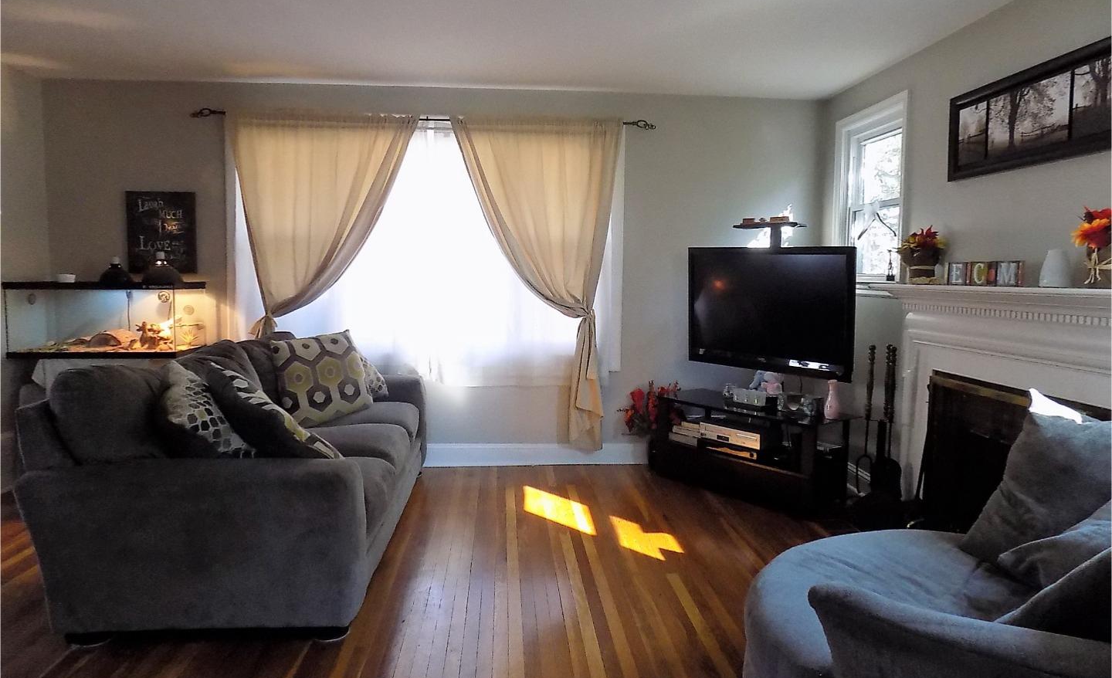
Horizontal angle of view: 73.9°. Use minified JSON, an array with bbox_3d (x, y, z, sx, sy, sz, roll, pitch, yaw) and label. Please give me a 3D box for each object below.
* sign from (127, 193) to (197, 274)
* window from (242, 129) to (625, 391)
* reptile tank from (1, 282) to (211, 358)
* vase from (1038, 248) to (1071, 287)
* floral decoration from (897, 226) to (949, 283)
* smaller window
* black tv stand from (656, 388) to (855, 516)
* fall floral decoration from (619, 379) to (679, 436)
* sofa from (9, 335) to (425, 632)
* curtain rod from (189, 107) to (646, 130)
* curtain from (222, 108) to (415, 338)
[{"bbox_3d":[-2.455,-0.664,4.611,0.415,0.505,0.030,0,5,-4],"label":"sign"},{"bbox_3d":[-0.745,-0.522,4.718,2.300,1.670,0.070,0,5,-4],"label":"window"},{"bbox_3d":[-2.629,-0.119,4.375,0.930,0.425,0.450,0,5,-4],"label":"reptile tank"},{"bbox_3d":[1.788,-0.255,2.641,0.100,0.137,0.100,0,5,-4],"label":"vase"},{"bbox_3d":[1.715,-0.388,3.460,0.180,0.265,0.210,0,5,-4],"label":"floral decoration"},{"bbox_3d":[1.821,-0.825,4.297,0.110,1.030,0.840,0,5,-4],"label":"smaller window"},{"bbox_3d":[1.135,0.642,4.430,0.440,0.500,1.200,-3,6,-39],"label":"black tv stand"},{"bbox_3d":[0.610,0.445,4.765,0.380,0.355,0.220,0,5,-4],"label":"fall floral decoration"},{"bbox_3d":[-1.264,0.491,3.539,1.100,0.910,2.250,0,5,-4],"label":"sofa"},{"bbox_3d":[-0.808,-1.367,4.616,2.880,0.065,0.090,0,5,-4],"label":"curtain rod"},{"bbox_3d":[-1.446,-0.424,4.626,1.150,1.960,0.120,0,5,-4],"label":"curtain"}]

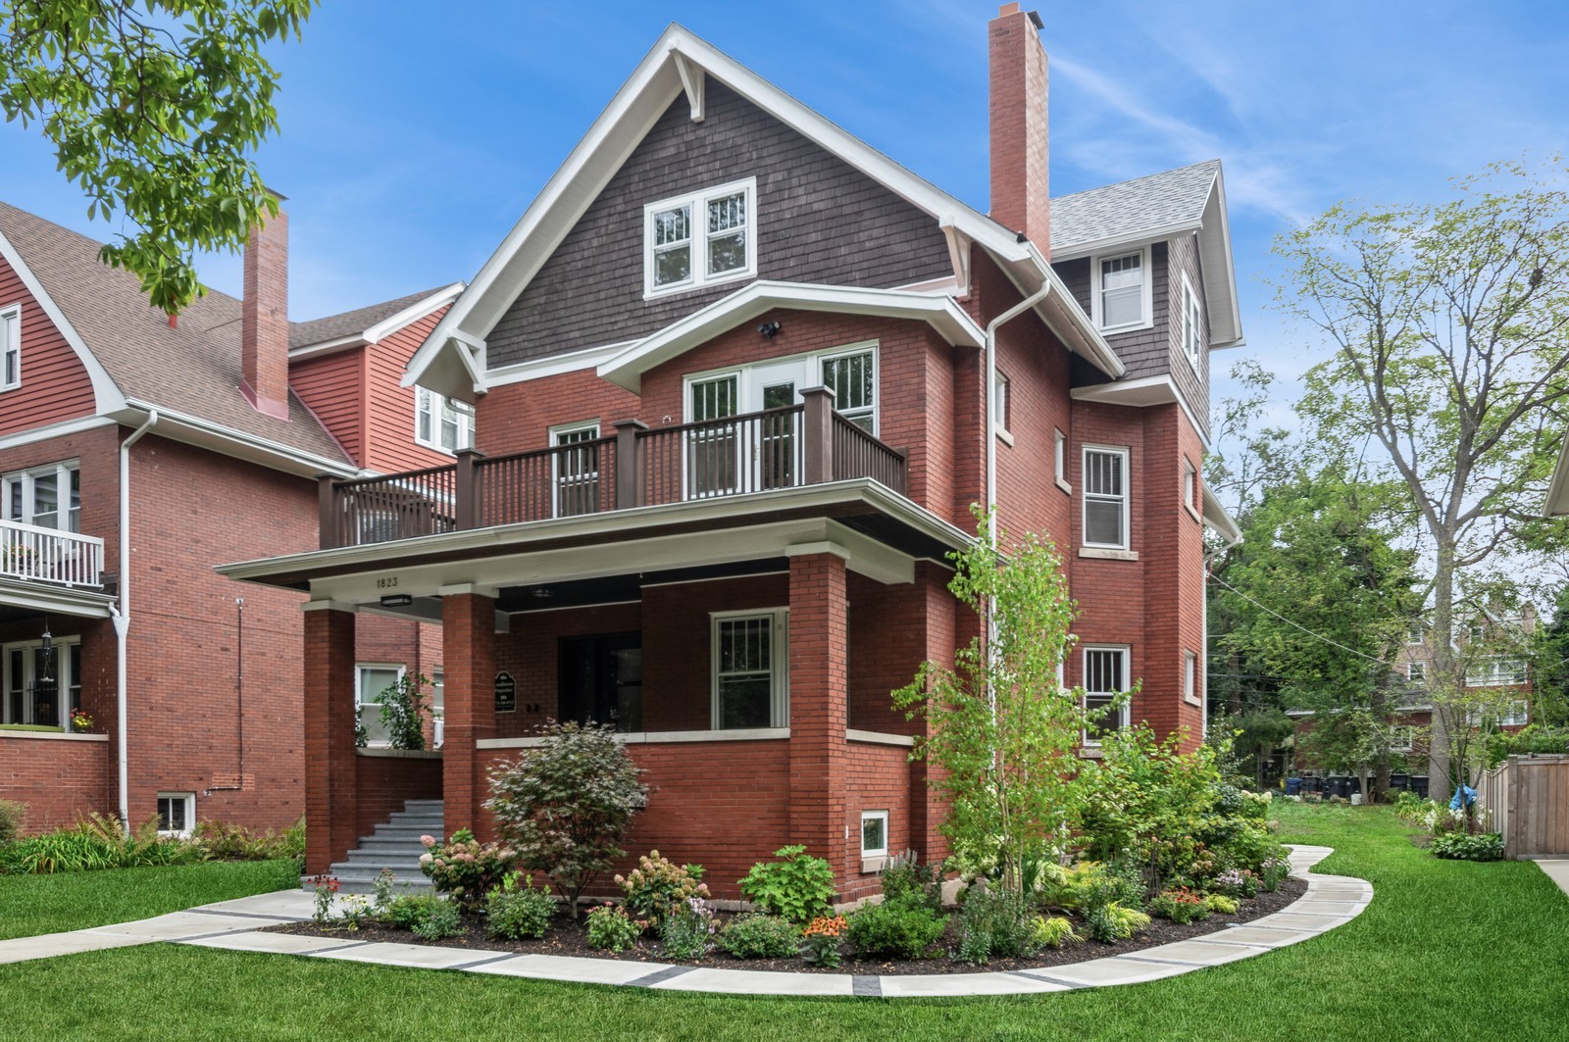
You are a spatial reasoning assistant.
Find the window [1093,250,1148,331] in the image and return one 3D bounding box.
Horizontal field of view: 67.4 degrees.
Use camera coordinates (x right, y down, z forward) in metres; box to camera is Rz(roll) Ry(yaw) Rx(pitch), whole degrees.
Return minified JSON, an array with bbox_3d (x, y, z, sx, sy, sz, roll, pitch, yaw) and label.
[{"bbox_3d":[5.010,-3.431,17.500,0.790,1.140,0.120,-3,-7,26],"label":"window"}]

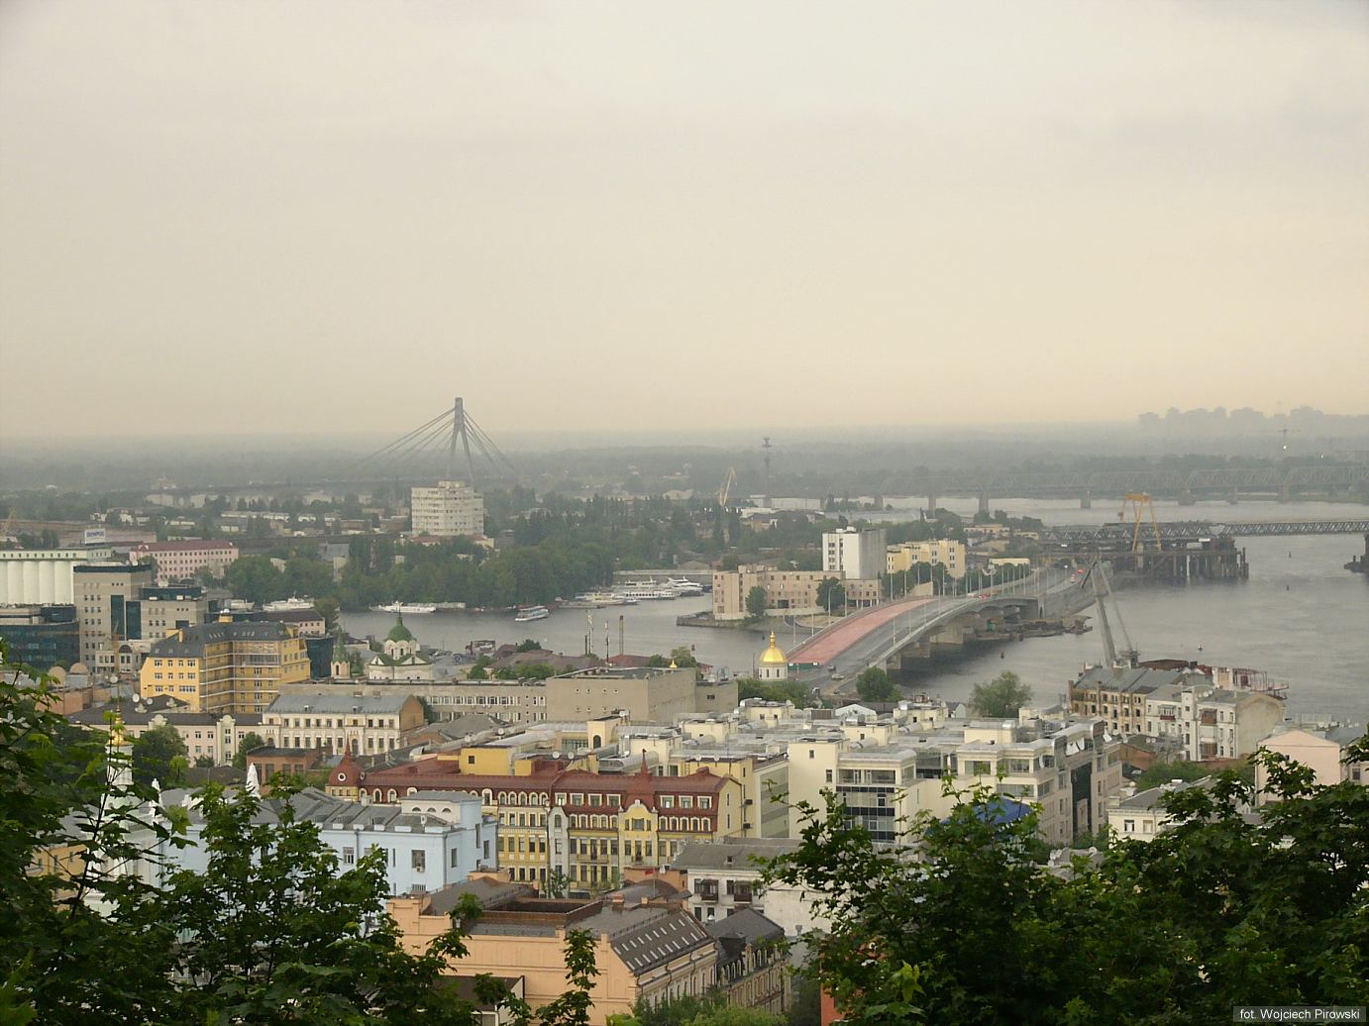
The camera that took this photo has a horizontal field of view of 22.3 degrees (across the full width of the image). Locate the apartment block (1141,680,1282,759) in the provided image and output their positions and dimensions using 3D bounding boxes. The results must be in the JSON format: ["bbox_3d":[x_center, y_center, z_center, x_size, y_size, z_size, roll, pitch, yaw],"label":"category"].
[{"bbox_3d":[122.800,49.260,806.400,15.000,16.800,29.000,-2,2,-36],"label":"apartment block"}]

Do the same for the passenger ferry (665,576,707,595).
[{"bbox_3d":[0.000,38.090,1795.000,22.500,9.000,5.800,-1,2,3],"label":"passenger ferry"}]

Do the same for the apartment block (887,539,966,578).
[{"bbox_3d":[105.610,22.340,1512.890,31.000,21.500,17.000,-1,2,15],"label":"apartment block"}]

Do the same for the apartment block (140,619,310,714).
[{"bbox_3d":[-118.000,42.420,897.500,31.000,28.700,34.000,0,2,19],"label":"apartment block"}]

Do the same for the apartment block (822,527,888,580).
[{"bbox_3d":[69.720,22.180,1430.010,16.000,29.000,26.500,0,2,27],"label":"apartment block"}]

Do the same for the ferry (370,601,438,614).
[{"bbox_3d":[-120.450,40.060,1494.920,33.000,5.800,6.300,0,2,36],"label":"ferry"}]

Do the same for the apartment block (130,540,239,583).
[{"bbox_3d":[-240.720,23.770,1675.430,50.000,20.500,13.000,-2,2,-23],"label":"apartment block"}]

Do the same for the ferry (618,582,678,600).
[{"bbox_3d":[-18.660,39.610,1760.000,31.000,8.600,6.800,-1,2,5],"label":"ferry"}]

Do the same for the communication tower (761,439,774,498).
[{"bbox_3d":[76.230,-37.290,3200.000,12.000,64.000,11.000,-1,2,0],"label":"communication tower"}]

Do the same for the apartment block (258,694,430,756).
[{"bbox_3d":[-79.210,49.340,812.640,33.300,14.120,16.500,0,2,15],"label":"apartment block"}]

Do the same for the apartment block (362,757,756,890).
[{"bbox_3d":[-19.300,46.070,502.490,55.500,20.500,12.500,0,2,21],"label":"apartment block"}]

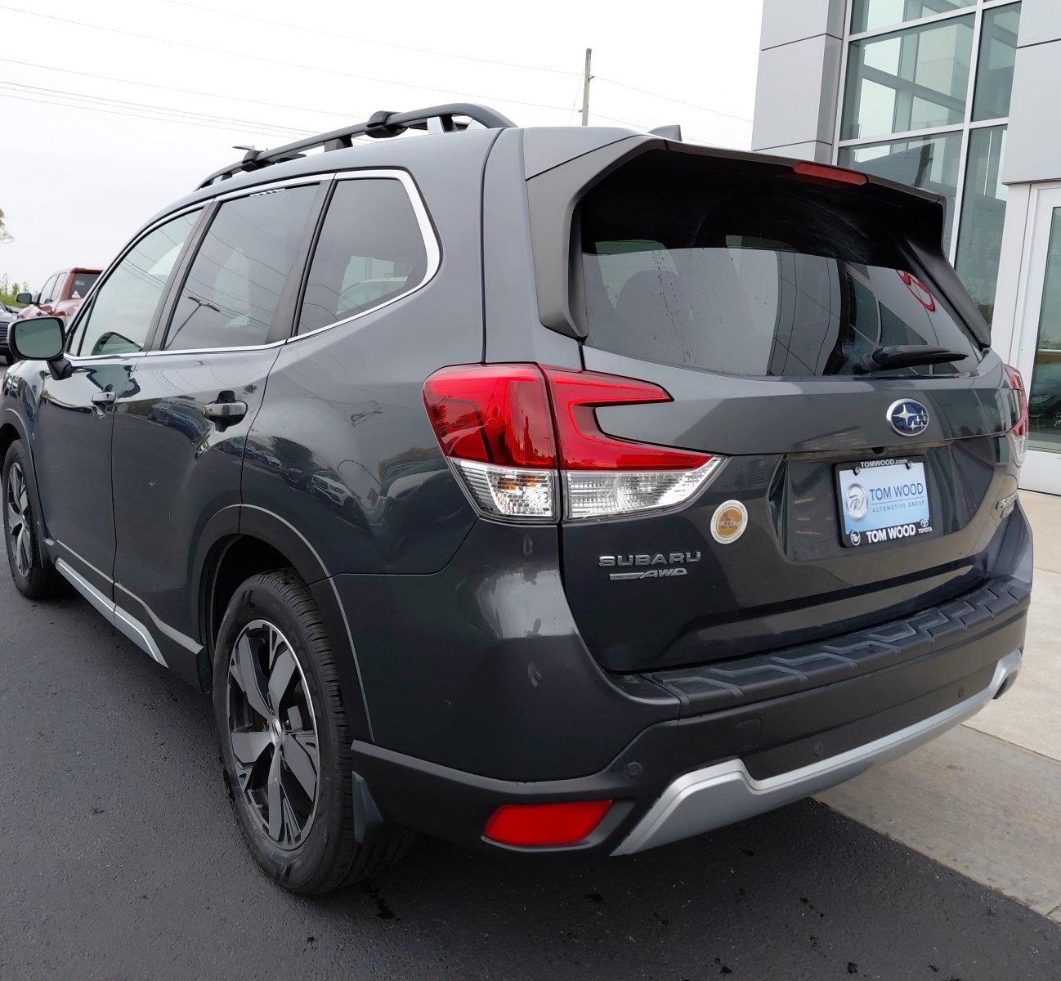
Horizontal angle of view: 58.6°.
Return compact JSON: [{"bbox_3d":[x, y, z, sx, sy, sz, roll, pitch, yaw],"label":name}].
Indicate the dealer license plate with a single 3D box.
[{"bbox_3d":[0.686,0.019,1.812,0.312,0.160,0.020,-4,-2,-38],"label":"dealer license plate"}]

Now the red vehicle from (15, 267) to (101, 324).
[{"bbox_3d":[-6.483,-2.411,14.807,1.970,1.880,5.600,-5,11,-35],"label":"red vehicle"}]

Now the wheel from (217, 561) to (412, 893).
[{"bbox_3d":[-0.482,0.505,2.086,0.235,0.700,0.700,-6,12,-38],"label":"wheel"}]

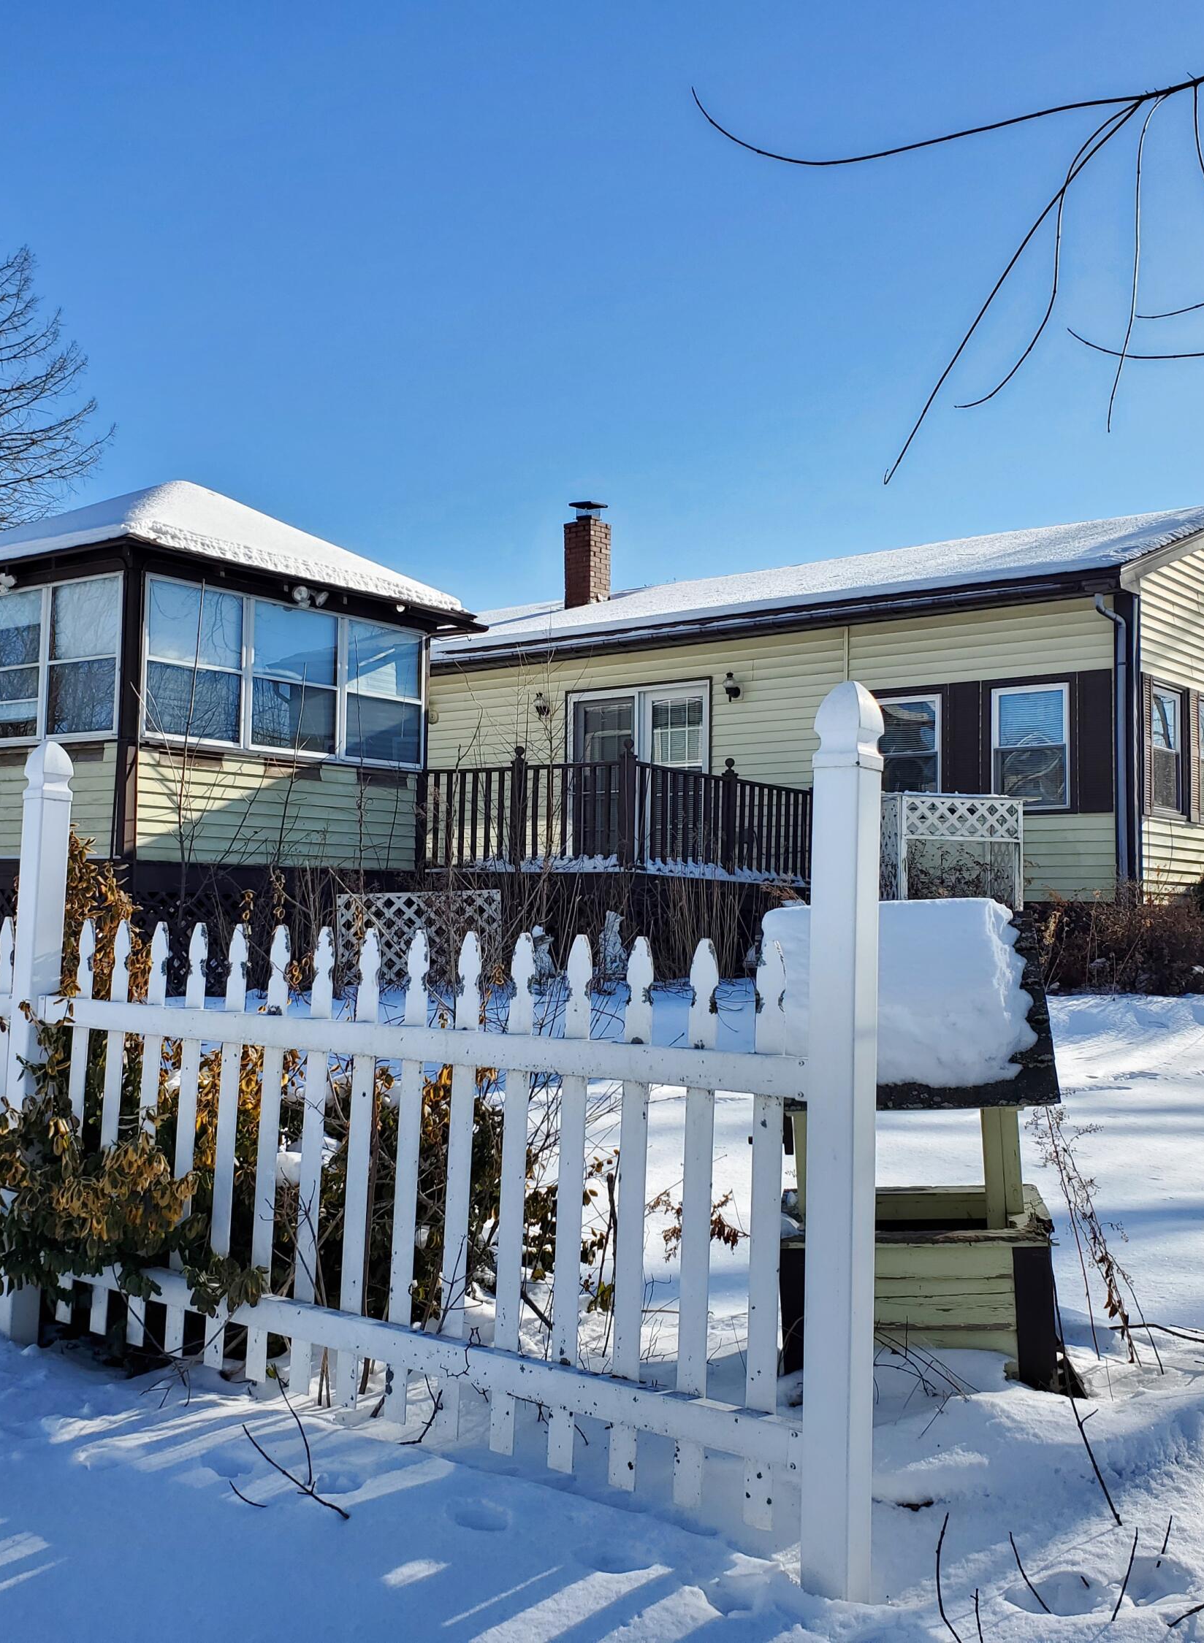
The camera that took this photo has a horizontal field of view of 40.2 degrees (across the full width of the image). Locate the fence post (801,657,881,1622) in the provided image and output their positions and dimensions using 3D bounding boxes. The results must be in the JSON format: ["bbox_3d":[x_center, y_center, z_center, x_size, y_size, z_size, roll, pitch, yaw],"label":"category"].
[{"bbox_3d":[0.475,0.614,3.240,0.107,1.790,0.107,-2,-4,36],"label":"fence post"}]

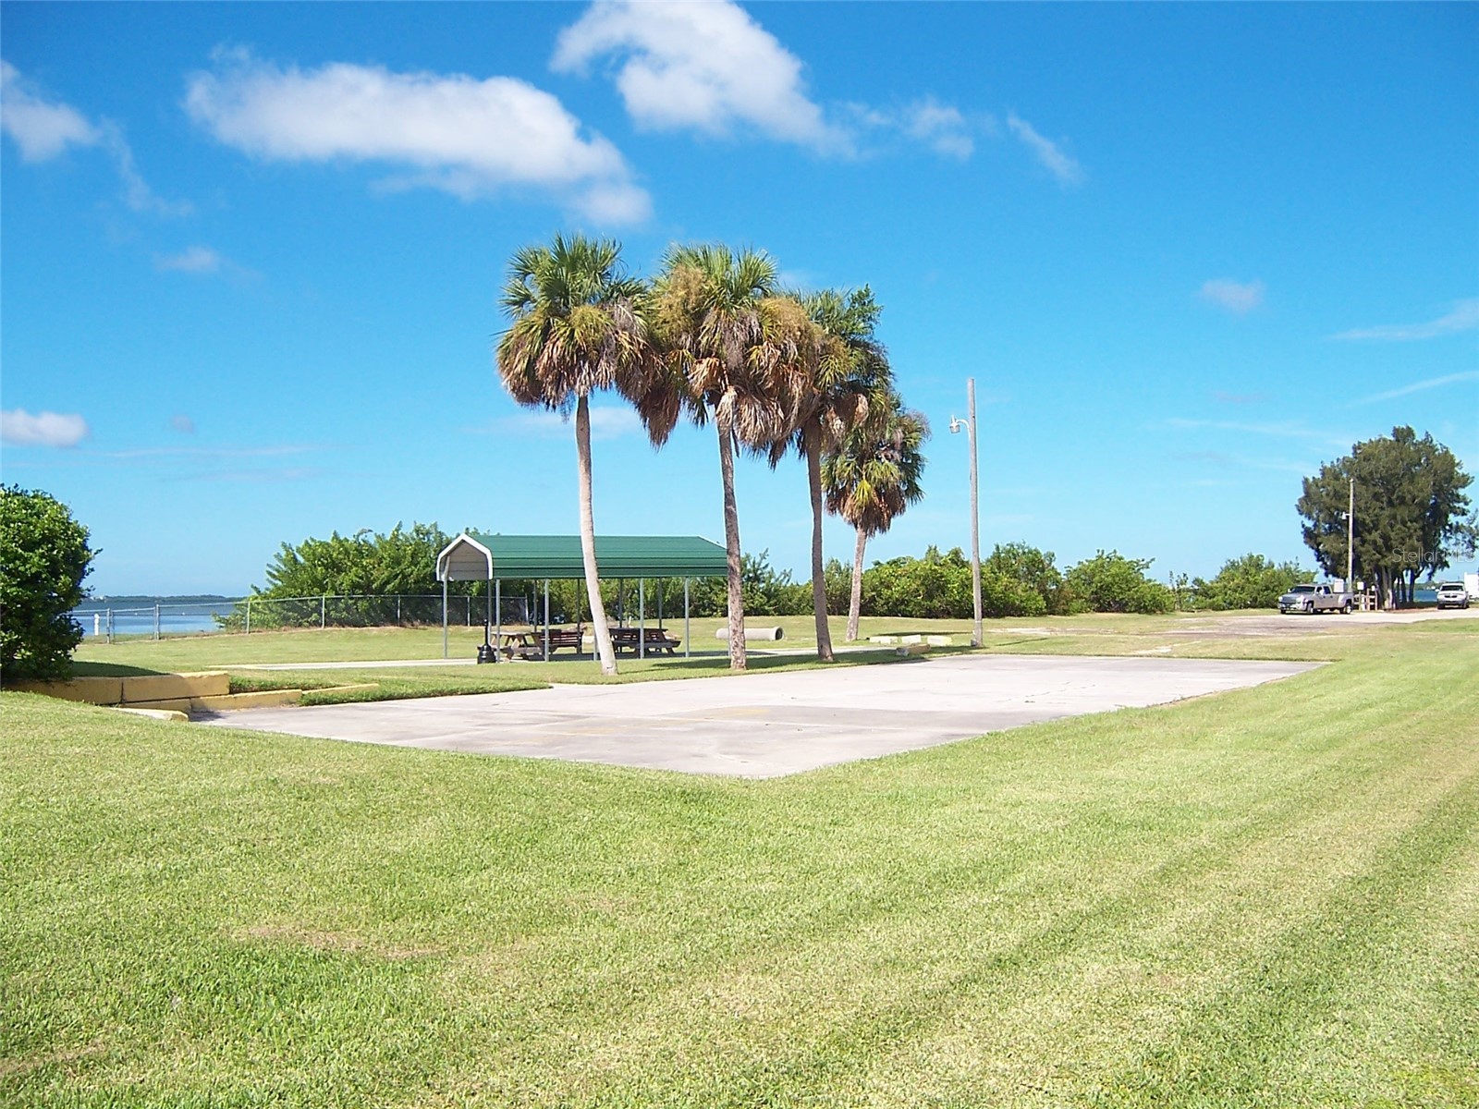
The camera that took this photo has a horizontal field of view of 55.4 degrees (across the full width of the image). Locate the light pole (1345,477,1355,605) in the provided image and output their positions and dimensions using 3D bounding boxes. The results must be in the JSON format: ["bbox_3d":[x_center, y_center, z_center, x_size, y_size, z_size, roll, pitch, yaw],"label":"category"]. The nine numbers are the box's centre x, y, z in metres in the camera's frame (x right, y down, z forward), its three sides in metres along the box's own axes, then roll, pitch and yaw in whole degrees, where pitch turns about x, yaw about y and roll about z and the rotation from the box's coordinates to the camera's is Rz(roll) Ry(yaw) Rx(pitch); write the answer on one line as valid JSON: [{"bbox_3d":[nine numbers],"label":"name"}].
[{"bbox_3d":[40.688,-0.650,94.118,0.750,8.780,0.320,0,-2,-17],"label":"light pole"}]

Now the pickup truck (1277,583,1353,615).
[{"bbox_3d":[36.759,2.797,90.026,6.200,1.930,2.150,1,-2,-42],"label":"pickup truck"}]

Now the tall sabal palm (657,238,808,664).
[{"bbox_3d":[-0.157,-2.240,31.975,3.580,9.600,3.300,-1,-2,0],"label":"tall sabal palm"}]

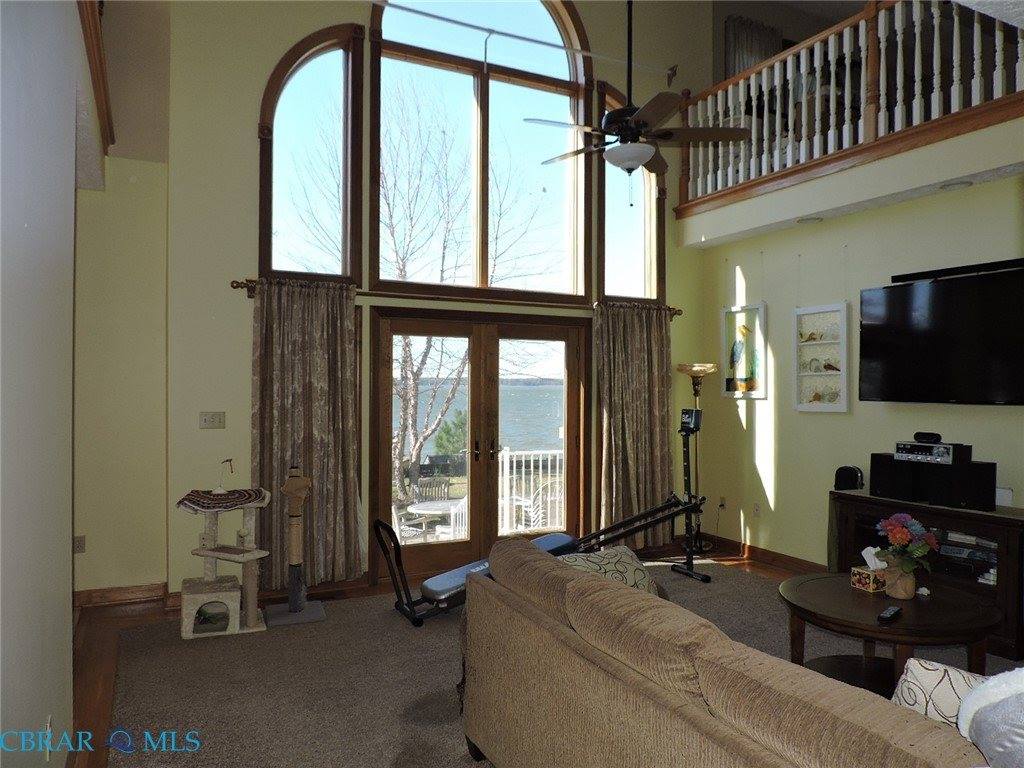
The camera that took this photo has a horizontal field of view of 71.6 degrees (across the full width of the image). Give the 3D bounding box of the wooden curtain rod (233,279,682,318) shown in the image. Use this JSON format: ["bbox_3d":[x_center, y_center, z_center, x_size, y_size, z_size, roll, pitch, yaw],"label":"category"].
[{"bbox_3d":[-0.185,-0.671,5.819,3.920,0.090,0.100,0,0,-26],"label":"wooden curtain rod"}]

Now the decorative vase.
[{"bbox_3d":[1.896,0.961,3.464,0.130,0.152,0.130,0,0,-27],"label":"decorative vase"}]

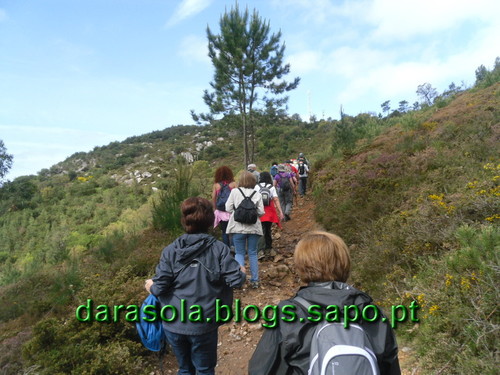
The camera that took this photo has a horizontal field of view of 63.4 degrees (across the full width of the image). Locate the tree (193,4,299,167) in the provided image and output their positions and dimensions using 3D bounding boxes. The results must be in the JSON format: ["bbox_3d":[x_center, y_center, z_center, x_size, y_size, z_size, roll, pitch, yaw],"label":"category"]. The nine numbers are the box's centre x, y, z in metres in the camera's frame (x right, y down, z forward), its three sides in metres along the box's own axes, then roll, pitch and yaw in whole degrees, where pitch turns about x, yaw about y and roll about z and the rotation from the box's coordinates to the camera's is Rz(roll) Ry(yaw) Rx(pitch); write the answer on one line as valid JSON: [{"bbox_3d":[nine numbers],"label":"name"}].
[{"bbox_3d":[-0.220,-4.650,20.000,5.200,8.800,5.000,0,-2,0],"label":"tree"}]

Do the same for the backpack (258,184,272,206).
[{"bbox_3d":[0.270,0.120,7.000,0.260,0.410,0.170,0,-2,6],"label":"backpack"}]

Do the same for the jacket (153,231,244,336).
[{"bbox_3d":[-0.348,0.641,2.730,0.630,0.670,0.370,0,0,0],"label":"jacket"}]

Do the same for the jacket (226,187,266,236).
[{"bbox_3d":[-0.060,0.320,5.500,0.530,0.660,0.350,0,-2,3],"label":"jacket"}]

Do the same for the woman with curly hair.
[{"bbox_3d":[-0.450,0.410,7.300,0.470,1.620,0.420,0,-2,5],"label":"woman with curly hair"}]

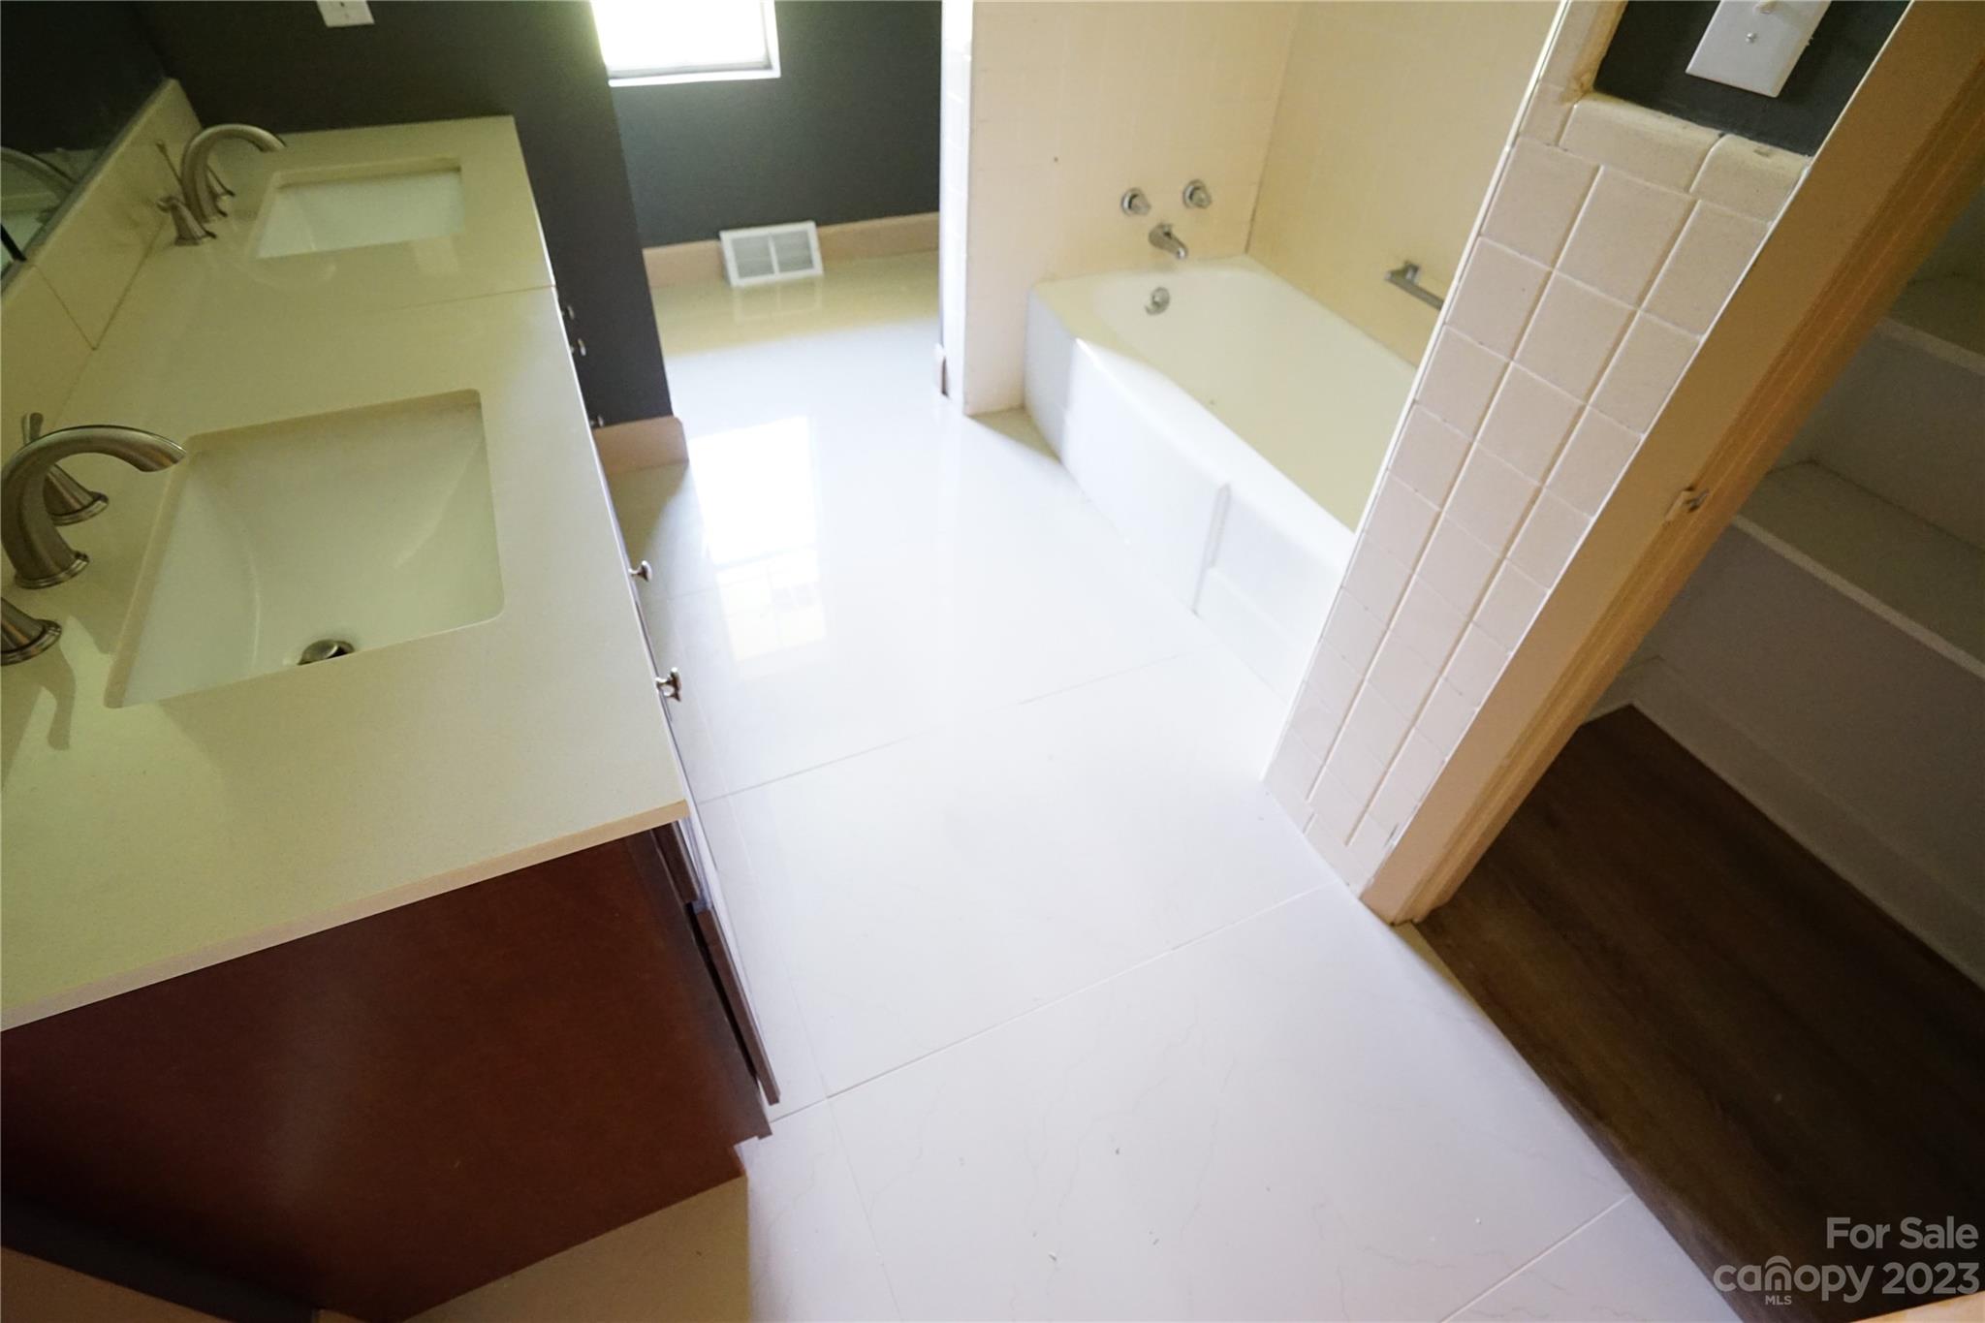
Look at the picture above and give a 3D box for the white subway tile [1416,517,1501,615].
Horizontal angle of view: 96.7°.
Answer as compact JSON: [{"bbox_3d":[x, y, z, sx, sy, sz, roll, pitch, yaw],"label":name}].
[{"bbox_3d":[0.647,-0.131,1.223,0.009,0.107,0.107,-16,47,-18],"label":"white subway tile"}]

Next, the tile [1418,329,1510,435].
[{"bbox_3d":[0.615,-0.360,1.153,0.010,0.108,0.110,-16,47,-18],"label":"tile"}]

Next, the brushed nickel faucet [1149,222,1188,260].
[{"bbox_3d":[0.541,-1.257,2.662,0.055,0.070,0.135,-16,47,-18],"label":"brushed nickel faucet"}]

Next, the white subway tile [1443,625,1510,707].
[{"bbox_3d":[0.686,0.005,1.251,0.010,0.108,0.069,-16,47,-18],"label":"white subway tile"}]

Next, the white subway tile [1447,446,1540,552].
[{"bbox_3d":[0.651,-0.209,1.148,0.009,0.107,0.107,-16,47,-18],"label":"white subway tile"}]

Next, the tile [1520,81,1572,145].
[{"bbox_3d":[0.613,-0.597,0.963,0.010,0.056,0.050,-16,47,-18],"label":"tile"}]

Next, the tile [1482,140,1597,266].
[{"bbox_3d":[0.623,-0.517,1.000,0.010,0.108,0.110,-16,47,-18],"label":"tile"}]

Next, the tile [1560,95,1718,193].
[{"bbox_3d":[0.656,-0.526,0.892,0.021,0.049,0.157,-16,47,-18],"label":"tile"}]

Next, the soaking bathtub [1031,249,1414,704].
[{"bbox_3d":[0.739,-0.564,2.365,0.820,0.394,1.560,-16,47,-18],"label":"soaking bathtub"}]

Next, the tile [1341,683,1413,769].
[{"bbox_3d":[0.642,0.105,1.461,0.010,0.108,0.108,-16,47,-18],"label":"tile"}]

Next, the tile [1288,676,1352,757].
[{"bbox_3d":[0.588,0.112,1.595,0.009,0.107,0.109,-16,47,-18],"label":"tile"}]

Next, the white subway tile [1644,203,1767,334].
[{"bbox_3d":[0.699,-0.386,0.865,0.009,0.107,0.069,-16,47,-18],"label":"white subway tile"}]

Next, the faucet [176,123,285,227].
[{"bbox_3d":[-1.288,-0.834,1.498,0.180,0.138,0.056,-16,47,-19],"label":"faucet"}]

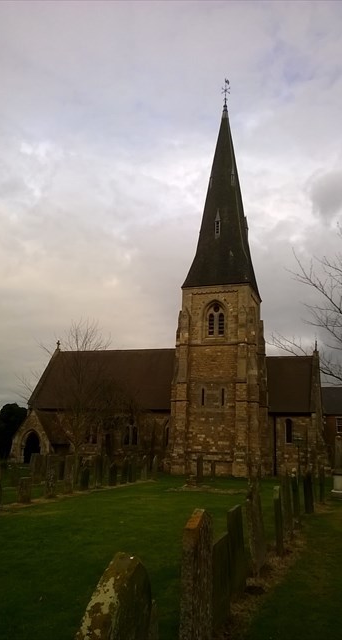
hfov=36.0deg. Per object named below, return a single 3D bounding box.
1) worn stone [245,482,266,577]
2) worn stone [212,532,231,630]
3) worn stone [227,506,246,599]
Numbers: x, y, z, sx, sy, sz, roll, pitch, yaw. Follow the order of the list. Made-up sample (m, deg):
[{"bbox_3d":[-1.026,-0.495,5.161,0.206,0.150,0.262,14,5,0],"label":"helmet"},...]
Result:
[{"bbox_3d":[1.149,2.829,7.201,0.110,1.120,0.720,-5,-15,18],"label":"worn stone"},{"bbox_3d":[0.464,2.517,5.155,0.100,0.740,0.680,-2,-14,19],"label":"worn stone"},{"bbox_3d":[0.728,2.620,5.959,0.080,0.930,0.660,-2,-14,19],"label":"worn stone"}]

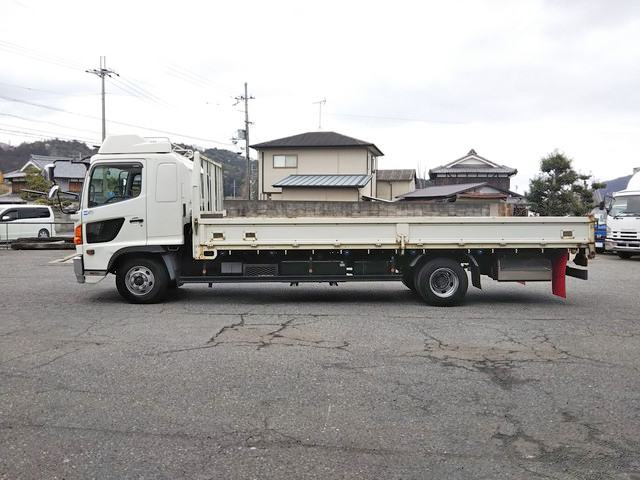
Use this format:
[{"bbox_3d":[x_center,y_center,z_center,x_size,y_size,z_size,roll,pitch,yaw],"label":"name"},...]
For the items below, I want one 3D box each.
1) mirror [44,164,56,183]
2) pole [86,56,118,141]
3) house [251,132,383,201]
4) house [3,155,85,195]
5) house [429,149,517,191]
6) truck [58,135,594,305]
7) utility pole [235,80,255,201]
[{"bbox_3d":[-4.180,-1.030,8.600,0.110,0.300,0.200,0,2,-5],"label":"mirror"},{"bbox_3d":[-18.400,-8.400,47.000,2.300,14.200,1.400,-1,2,-17],"label":"pole"},{"bbox_3d":[0.200,-3.980,37.800,8.000,7.100,7.800,0,2,11],"label":"house"},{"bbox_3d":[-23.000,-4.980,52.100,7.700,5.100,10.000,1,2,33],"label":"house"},{"bbox_3d":[15.100,-5.100,56.000,8.400,7.900,9.800,0,2,12],"label":"house"},{"bbox_3d":[0.130,-0.385,9.870,8.420,2.770,2.300,0,2,0],"label":"truck"},{"bbox_3d":[-6.450,-7.200,48.000,1.800,12.700,1.000,0,2,-6],"label":"utility pole"}]

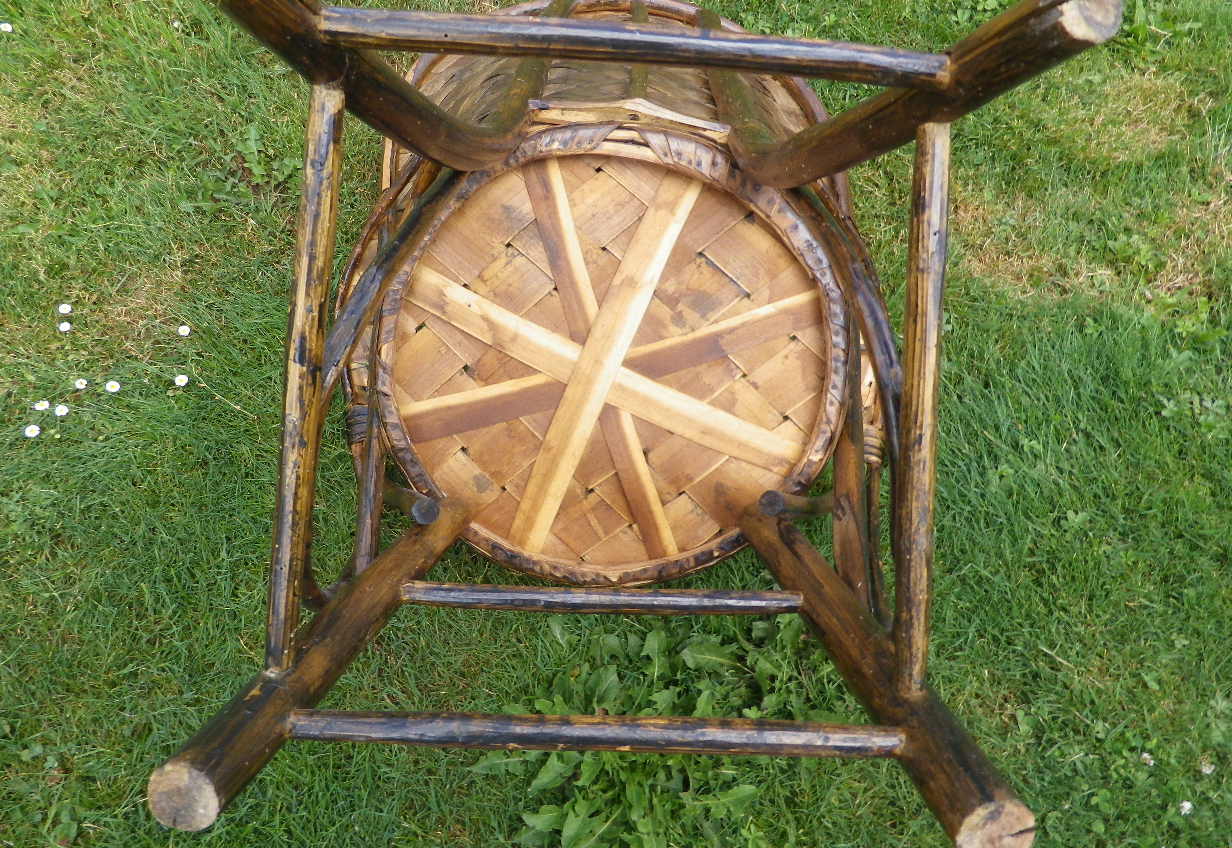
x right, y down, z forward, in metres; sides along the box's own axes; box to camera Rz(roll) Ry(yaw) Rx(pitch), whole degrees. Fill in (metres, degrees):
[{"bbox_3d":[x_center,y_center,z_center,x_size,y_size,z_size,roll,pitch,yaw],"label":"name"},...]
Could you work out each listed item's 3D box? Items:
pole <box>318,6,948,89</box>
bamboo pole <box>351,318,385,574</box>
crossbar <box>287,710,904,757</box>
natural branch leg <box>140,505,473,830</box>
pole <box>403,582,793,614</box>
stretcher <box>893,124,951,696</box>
[{"bbox_3d":[0.010,-0.231,0.547,0.389,0.025,0.025,4,66,1],"label":"pole"},{"bbox_3d":[-0.251,0.018,0.905,0.022,0.022,0.283,-4,67,-2],"label":"bamboo pole"},{"bbox_3d":[-0.012,0.195,0.560,0.387,0.023,0.023,1,66,0],"label":"crossbar"},{"bbox_3d":[-0.200,0.149,0.693,0.043,0.451,0.043,12,104,5],"label":"natural branch leg"},{"bbox_3d":[-0.012,0.139,0.720,0.323,0.021,0.021,2,66,0],"label":"pole"},{"bbox_3d":[0.197,-0.010,0.575,0.023,0.023,0.369,2,90,1],"label":"stretcher"}]

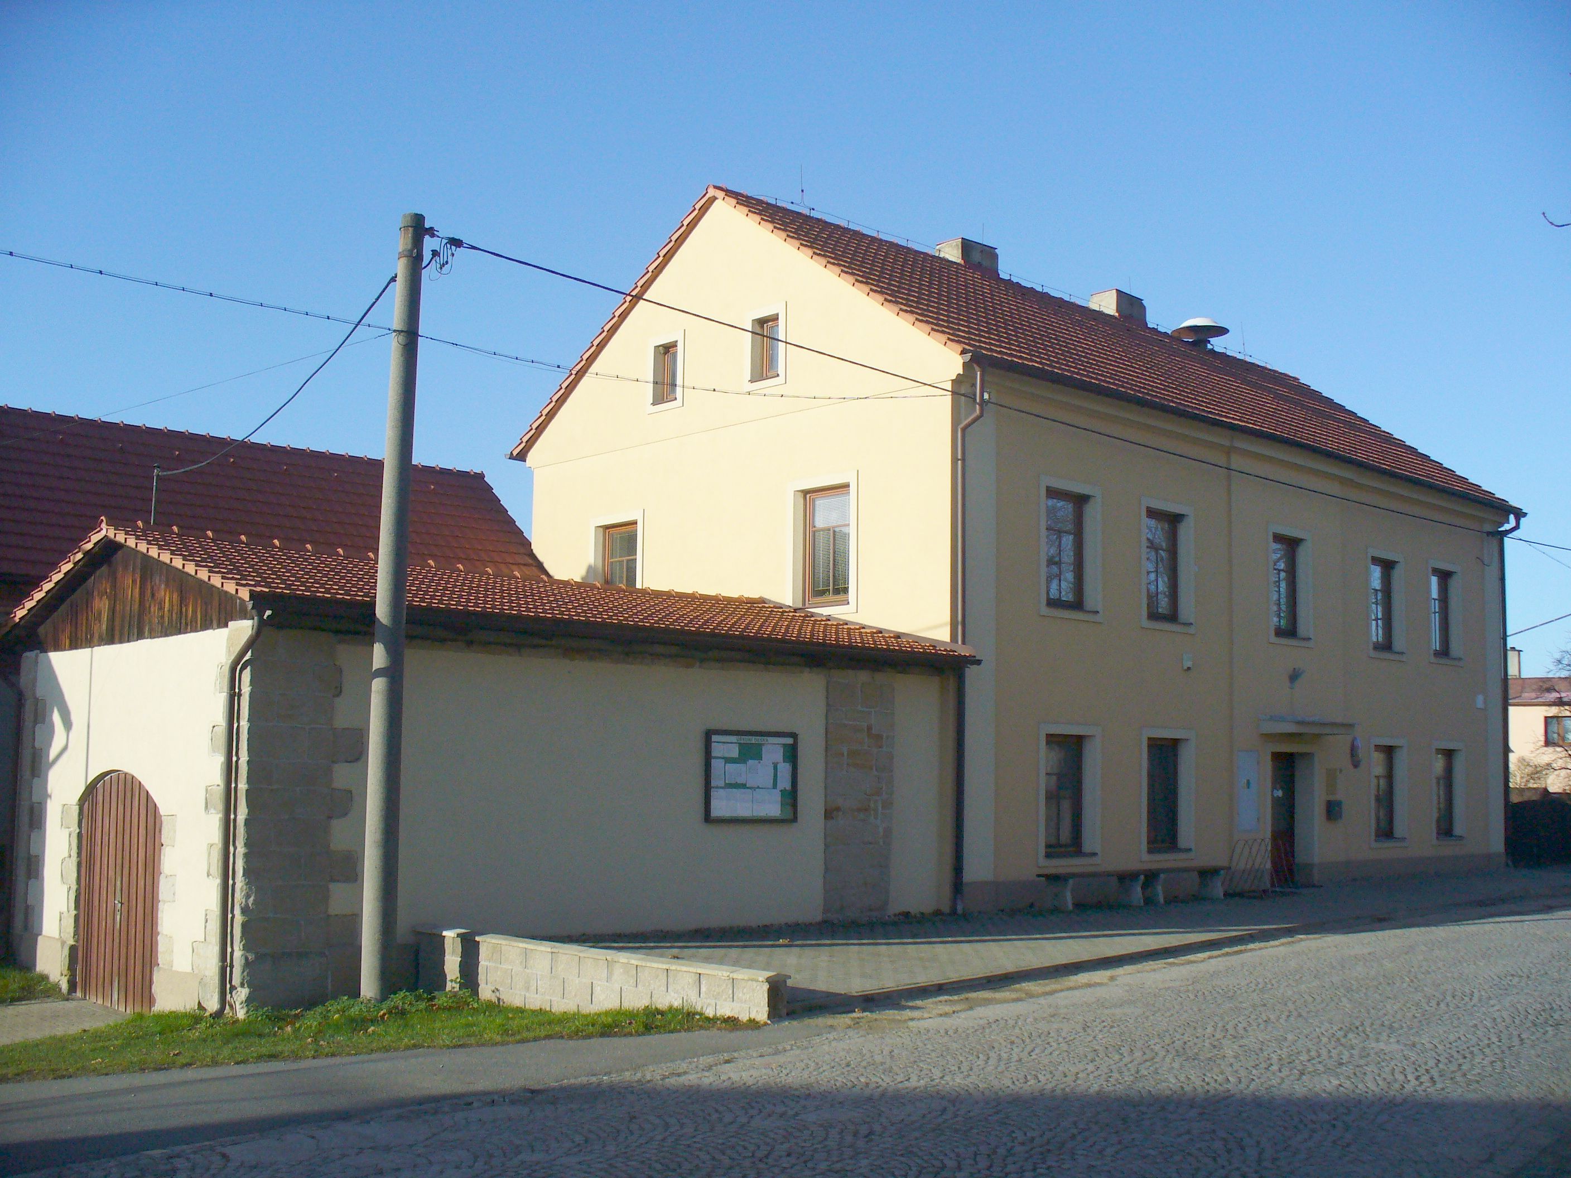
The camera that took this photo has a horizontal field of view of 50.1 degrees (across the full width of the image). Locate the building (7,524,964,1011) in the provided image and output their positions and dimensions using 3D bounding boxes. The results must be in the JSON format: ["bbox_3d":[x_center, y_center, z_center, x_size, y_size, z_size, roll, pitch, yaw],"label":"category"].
[{"bbox_3d":[-3.629,2.006,20.166,9.244,4.723,7.285,7,-8,-42],"label":"building"}]

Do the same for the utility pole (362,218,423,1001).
[{"bbox_3d":[-3.527,0.143,15.152,0.330,7.174,0.330,7,-8,-42],"label":"utility pole"}]

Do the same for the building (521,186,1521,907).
[{"bbox_3d":[4.843,-0.131,29.873,16.278,10.329,10.149,7,-8,-42],"label":"building"}]

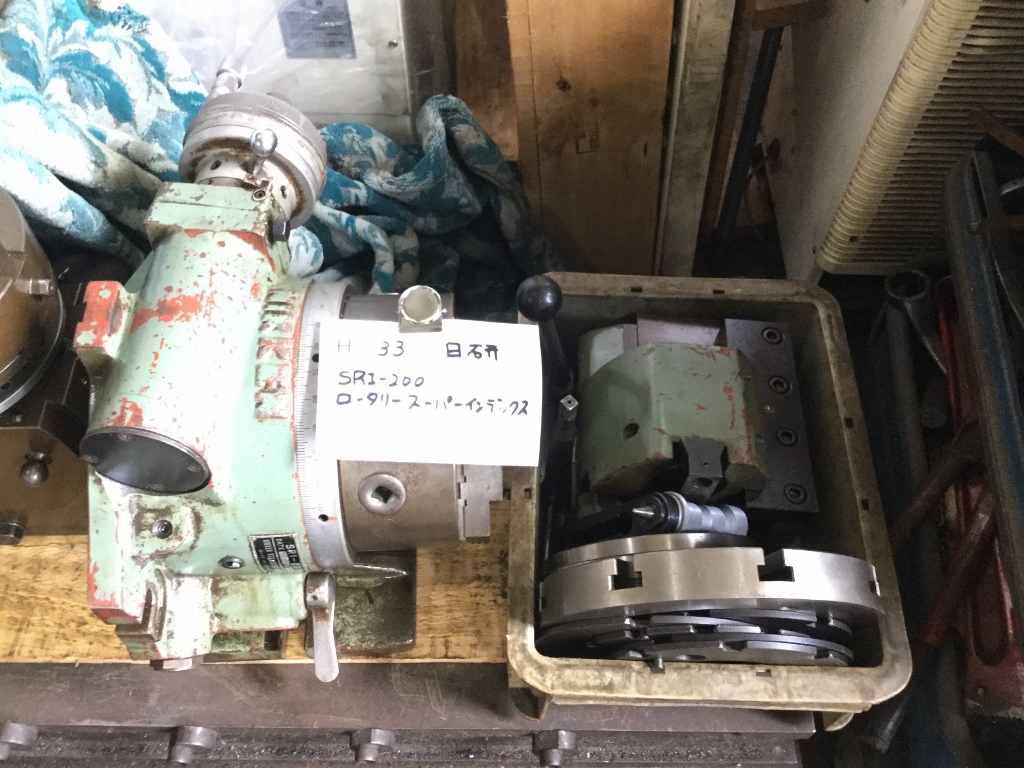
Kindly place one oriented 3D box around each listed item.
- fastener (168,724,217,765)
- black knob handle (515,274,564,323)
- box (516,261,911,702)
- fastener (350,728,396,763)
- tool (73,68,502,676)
[{"bbox_3d":[-0.259,0.292,0.744,0.033,0.032,0.031,-2,57,-2],"label":"fastener"},{"bbox_3d":[0.022,-0.068,0.725,0.036,0.036,0.036,2,57,1],"label":"black knob handle"},{"bbox_3d":[0.142,0.096,0.774,0.281,0.125,0.370,2,57,1],"label":"box"},{"bbox_3d":[-0.112,0.293,0.744,0.033,0.032,0.031,-2,57,-2],"label":"fastener"},{"bbox_3d":[-0.177,-0.016,0.743,0.326,0.295,0.435,-2,57,-2],"label":"tool"}]

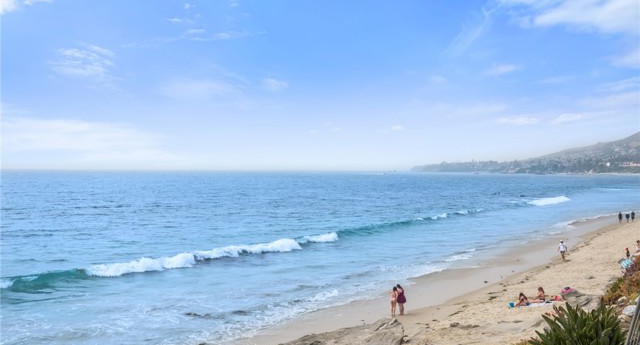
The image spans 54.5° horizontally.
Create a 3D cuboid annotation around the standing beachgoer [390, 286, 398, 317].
[{"bbox_3d":[3.944,6.835,32.900,0.450,1.570,0.380,0,0,-18],"label":"standing beachgoer"}]

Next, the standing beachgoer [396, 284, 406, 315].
[{"bbox_3d":[4.363,6.786,33.100,0.480,1.640,0.380,0,0,-37],"label":"standing beachgoer"}]

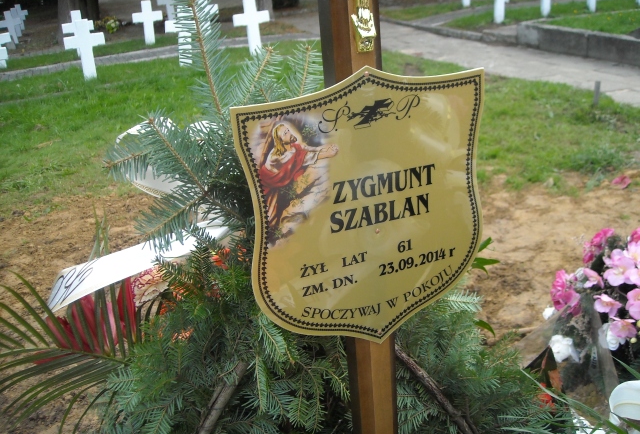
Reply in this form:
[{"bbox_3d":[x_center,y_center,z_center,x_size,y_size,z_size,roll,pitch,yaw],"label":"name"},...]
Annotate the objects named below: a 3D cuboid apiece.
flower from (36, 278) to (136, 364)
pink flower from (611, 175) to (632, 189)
[{"bbox_3d":[-0.332,0.147,0.920,0.125,0.105,0.100,-6,22,0],"label":"flower"},{"bbox_3d":[1.654,-0.189,3.550,0.110,0.055,0.100,-6,22,0],"label":"pink flower"}]

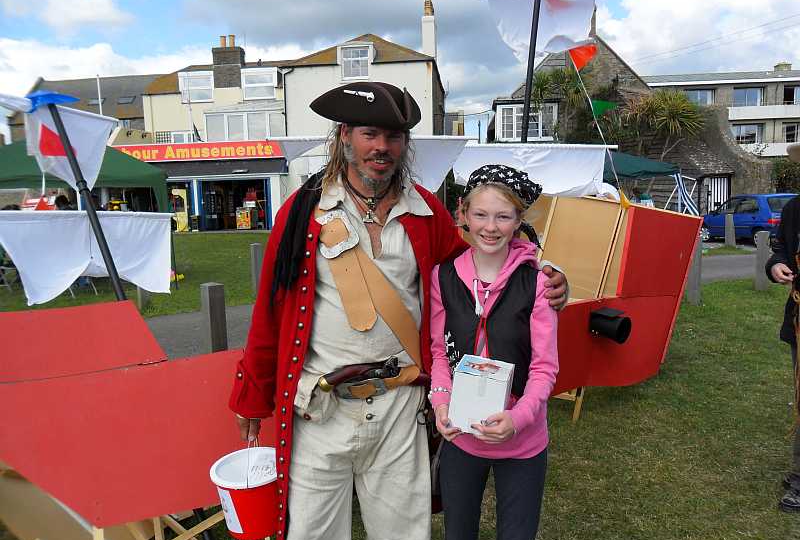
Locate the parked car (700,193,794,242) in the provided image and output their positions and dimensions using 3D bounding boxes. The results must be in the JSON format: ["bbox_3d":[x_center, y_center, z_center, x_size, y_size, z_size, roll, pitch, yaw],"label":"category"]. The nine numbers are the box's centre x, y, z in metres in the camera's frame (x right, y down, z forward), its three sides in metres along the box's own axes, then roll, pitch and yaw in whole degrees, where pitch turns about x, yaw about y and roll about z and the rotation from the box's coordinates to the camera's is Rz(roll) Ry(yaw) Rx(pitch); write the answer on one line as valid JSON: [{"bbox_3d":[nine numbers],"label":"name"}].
[{"bbox_3d":[10.119,-1.498,17.766,1.690,1.420,4.150,-1,7,-3],"label":"parked car"}]

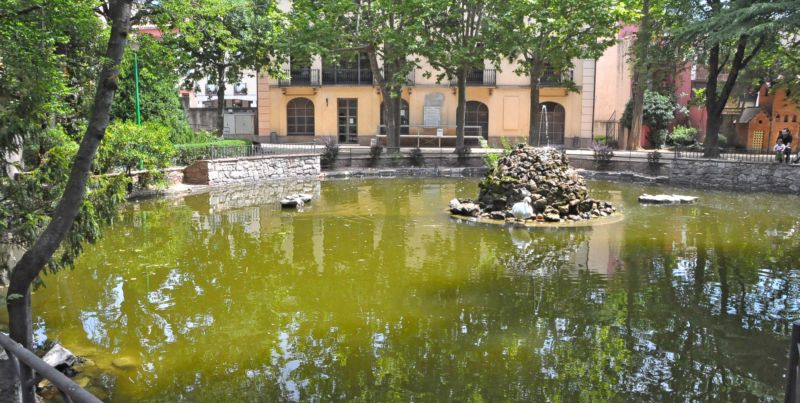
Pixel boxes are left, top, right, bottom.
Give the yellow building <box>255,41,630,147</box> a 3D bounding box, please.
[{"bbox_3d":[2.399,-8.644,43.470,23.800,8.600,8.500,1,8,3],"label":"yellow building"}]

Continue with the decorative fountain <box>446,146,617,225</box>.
[{"bbox_3d":[3.264,-0.558,14.811,4.100,1.680,4.000,2,8,12],"label":"decorative fountain"}]

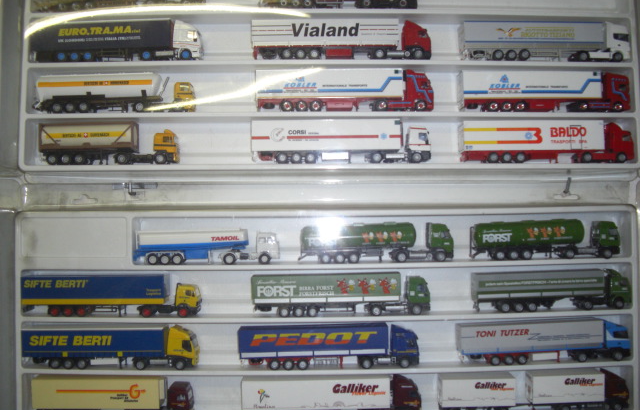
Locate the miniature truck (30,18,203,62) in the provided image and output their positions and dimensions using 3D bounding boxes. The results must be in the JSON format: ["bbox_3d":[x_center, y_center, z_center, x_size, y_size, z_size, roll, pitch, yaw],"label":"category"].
[{"bbox_3d":[-0.218,-0.175,0.746,0.182,0.045,0.030,0,-2,0],"label":"miniature truck"}]

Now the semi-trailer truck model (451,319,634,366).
[{"bbox_3d":[0.236,0.145,0.728,0.181,0.044,0.030,-1,-3,0],"label":"semi-trailer truck model"}]

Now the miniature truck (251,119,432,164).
[{"bbox_3d":[0.023,-0.067,0.739,0.189,0.045,0.030,0,-3,-1],"label":"miniature truck"}]

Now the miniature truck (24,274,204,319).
[{"bbox_3d":[-0.221,0.097,0.737,0.188,0.043,0.030,0,-2,0],"label":"miniature truck"}]

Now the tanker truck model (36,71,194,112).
[{"bbox_3d":[-0.222,-0.120,0.743,0.174,0.043,0.029,0,-2,0],"label":"tanker truck model"}]

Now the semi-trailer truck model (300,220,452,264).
[{"bbox_3d":[0.060,0.040,0.741,0.165,0.043,0.030,0,-2,0],"label":"semi-trailer truck model"}]

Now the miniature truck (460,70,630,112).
[{"bbox_3d":[0.243,-0.122,0.748,0.180,0.044,0.030,0,-2,0],"label":"miniature truck"}]

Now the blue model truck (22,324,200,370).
[{"bbox_3d":[-0.222,0.152,0.736,0.186,0.044,0.030,0,-2,0],"label":"blue model truck"}]

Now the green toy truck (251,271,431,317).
[{"bbox_3d":[0.022,0.095,0.730,0.188,0.043,0.030,-1,-3,0],"label":"green toy truck"}]

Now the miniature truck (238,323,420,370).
[{"bbox_3d":[0.009,0.152,0.738,0.191,0.044,0.030,0,-2,0],"label":"miniature truck"}]

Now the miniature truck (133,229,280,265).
[{"bbox_3d":[-0.119,0.045,0.732,0.154,0.037,0.030,-1,-3,0],"label":"miniature truck"}]

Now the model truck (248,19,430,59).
[{"bbox_3d":[0.023,-0.176,0.745,0.190,0.044,0.030,0,-3,-1],"label":"model truck"}]

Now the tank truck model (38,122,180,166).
[{"bbox_3d":[-0.225,-0.065,0.742,0.147,0.045,0.029,0,-2,0],"label":"tank truck model"}]

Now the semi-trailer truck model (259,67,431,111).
[{"bbox_3d":[0.027,-0.121,0.742,0.189,0.045,0.030,0,-3,-1],"label":"semi-trailer truck model"}]

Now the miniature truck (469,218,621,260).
[{"bbox_3d":[0.240,0.037,0.734,0.154,0.041,0.030,-1,-3,0],"label":"miniature truck"}]

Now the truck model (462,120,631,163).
[{"bbox_3d":[0.244,-0.067,0.746,0.182,0.046,0.030,0,-2,0],"label":"truck model"}]

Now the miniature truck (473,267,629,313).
[{"bbox_3d":[0.247,0.092,0.741,0.167,0.043,0.030,0,-2,0],"label":"miniature truck"}]

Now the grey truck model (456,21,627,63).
[{"bbox_3d":[0.244,-0.174,0.746,0.182,0.044,0.030,0,-3,-1],"label":"grey truck model"}]

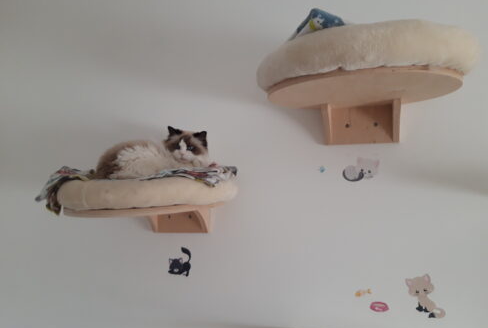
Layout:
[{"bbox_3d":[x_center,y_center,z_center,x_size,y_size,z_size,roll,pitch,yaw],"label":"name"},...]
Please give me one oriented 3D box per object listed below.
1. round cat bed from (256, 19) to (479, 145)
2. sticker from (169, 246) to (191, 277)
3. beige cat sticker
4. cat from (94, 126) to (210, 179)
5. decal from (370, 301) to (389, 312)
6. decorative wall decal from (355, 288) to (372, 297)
[{"bbox_3d":[0.288,-0.169,0.913,0.520,0.223,0.475,-1,0,0],"label":"round cat bed"},{"bbox_3d":[-0.230,0.353,1.312,0.093,0.106,0.008,-1,0,17],"label":"sticker"},{"bbox_3d":[0.538,0.393,1.083,0.111,0.130,0.008,-1,0,17],"label":"beige cat sticker"},{"bbox_3d":[-0.283,-0.015,1.092,0.360,0.185,0.210,-1,0,32],"label":"cat"},{"bbox_3d":[0.415,0.439,1.119,0.056,0.032,0.008,-1,0,17],"label":"decal"},{"bbox_3d":[0.369,0.401,1.133,0.050,0.026,0.008,-1,0,17],"label":"decorative wall decal"}]

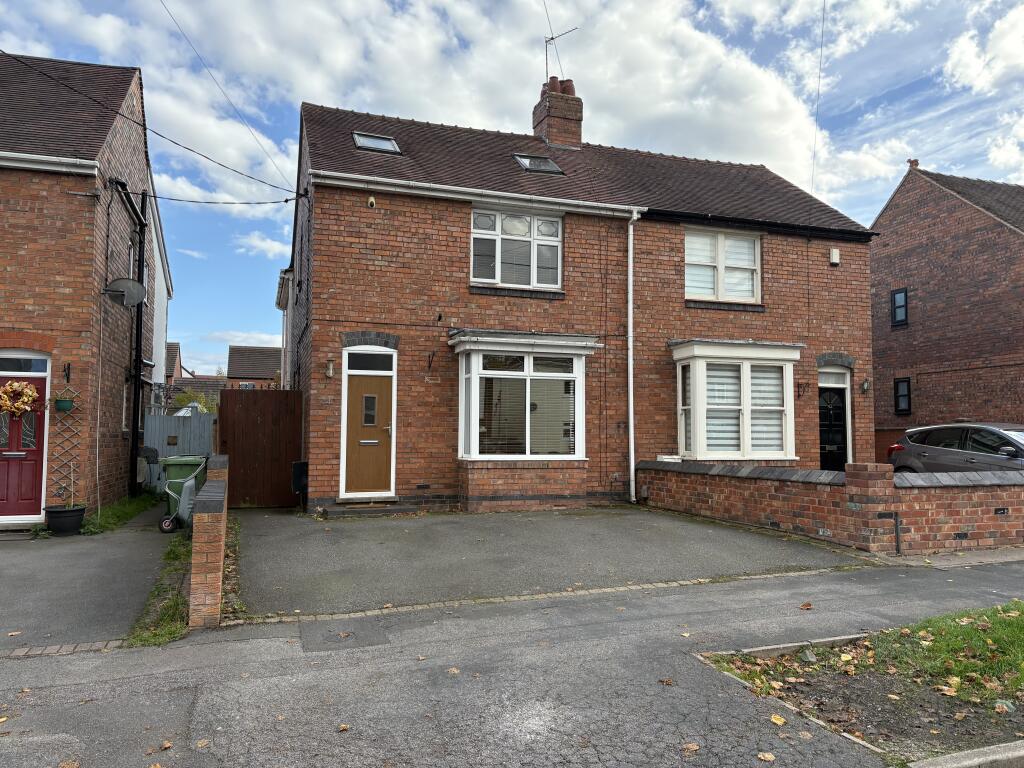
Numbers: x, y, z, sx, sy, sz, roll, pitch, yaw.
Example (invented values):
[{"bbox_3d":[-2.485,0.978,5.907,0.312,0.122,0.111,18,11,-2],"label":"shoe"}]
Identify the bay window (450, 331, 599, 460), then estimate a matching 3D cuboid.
[{"bbox_3d":[0.220,0.173,12.800,2.432,2.169,0.807,1,-3,-20],"label":"bay window"}]

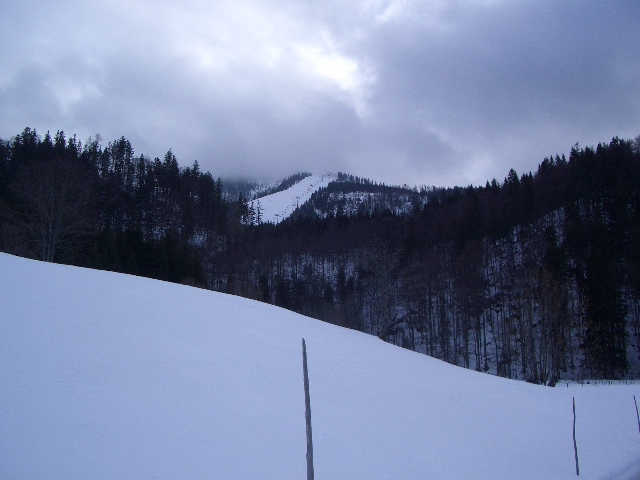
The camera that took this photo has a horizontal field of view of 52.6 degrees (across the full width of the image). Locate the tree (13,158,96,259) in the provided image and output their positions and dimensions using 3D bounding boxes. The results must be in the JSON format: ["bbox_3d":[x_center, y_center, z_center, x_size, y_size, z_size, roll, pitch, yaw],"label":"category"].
[{"bbox_3d":[-34.335,-3.700,84.000,10.300,13.900,10.000,5,-12,-22],"label":"tree"}]

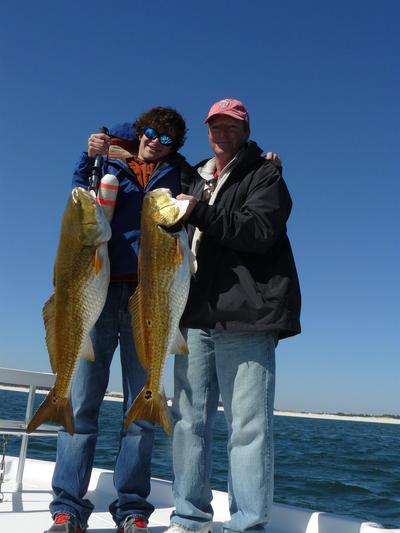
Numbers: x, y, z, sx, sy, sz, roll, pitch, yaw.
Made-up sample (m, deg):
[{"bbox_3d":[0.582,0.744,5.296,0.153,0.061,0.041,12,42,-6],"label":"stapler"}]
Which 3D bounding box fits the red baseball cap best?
[{"bbox_3d":[0.124,-0.697,2.491,0.180,0.130,0.260,-2,-2,11],"label":"red baseball cap"}]

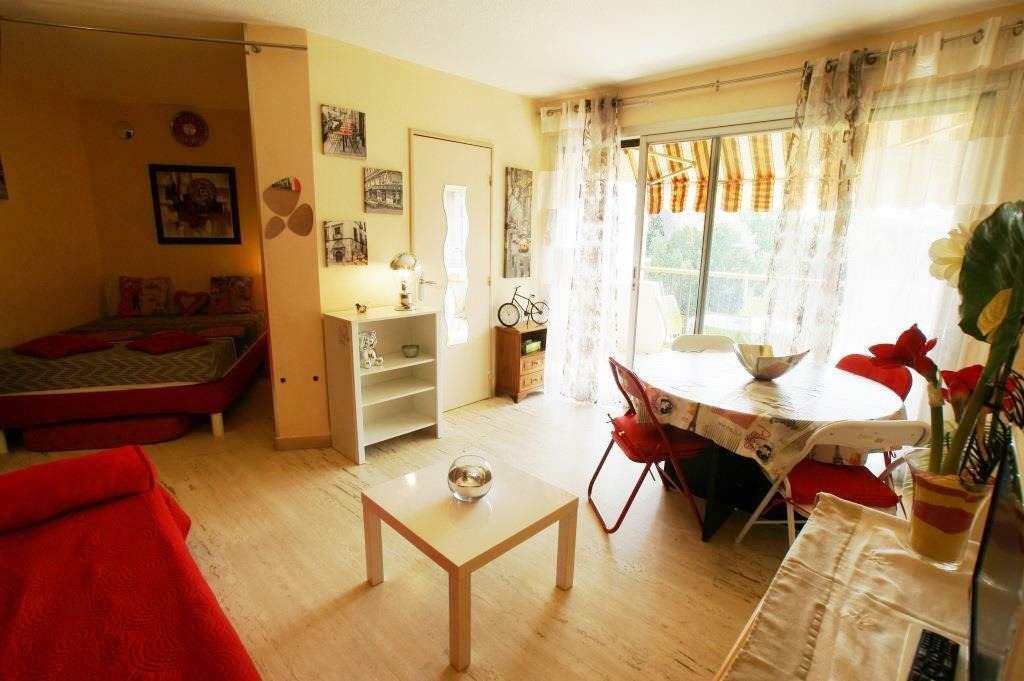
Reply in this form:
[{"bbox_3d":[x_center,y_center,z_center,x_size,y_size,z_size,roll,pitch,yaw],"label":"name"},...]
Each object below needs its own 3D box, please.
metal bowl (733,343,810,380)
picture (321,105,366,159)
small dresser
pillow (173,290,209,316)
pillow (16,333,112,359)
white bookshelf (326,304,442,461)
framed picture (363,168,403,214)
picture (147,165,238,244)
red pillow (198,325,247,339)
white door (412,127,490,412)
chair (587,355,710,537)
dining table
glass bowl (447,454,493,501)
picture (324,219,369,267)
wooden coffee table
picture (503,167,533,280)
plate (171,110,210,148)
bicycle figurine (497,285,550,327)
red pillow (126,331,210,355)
[{"bbox_3d":[1.134,0.100,2.015,0.290,0.130,0.260,4,12,14],"label":"metal bowl"},{"bbox_3d":[-1.005,-1.250,2.750,0.030,0.272,0.277,11,15,43],"label":"picture"},{"bbox_3d":[0.074,0.181,4.023,0.370,0.610,0.320,-10,16,-41],"label":"small dresser"},{"bbox_3d":[-3.170,-0.366,4.497,0.330,0.260,0.120,-1,11,-10],"label":"pillow"},{"bbox_3d":[-3.554,0.033,3.614,0.440,0.120,0.440,4,11,15],"label":"pillow"},{"bbox_3d":[-0.836,0.259,3.012,0.365,0.880,0.625,11,15,43],"label":"white bookshelf"},{"bbox_3d":[-0.837,-0.974,2.991,0.275,0.280,0.030,-10,16,-42],"label":"framed picture"},{"bbox_3d":[-3.092,-1.326,4.450,0.720,0.700,0.030,-1,11,-10],"label":"picture"},{"bbox_3d":[-2.636,-0.082,4.126,0.400,0.110,0.380,-2,11,-15],"label":"red pillow"},{"bbox_3d":[-0.437,-0.446,3.485,0.730,2.030,0.060,-10,16,-42],"label":"white door"},{"bbox_3d":[0.642,0.492,2.245,0.460,0.780,0.430,2,11,6],"label":"chair"},{"bbox_3d":[1.119,0.515,2.157,1.090,0.740,1.090,1,12,0],"label":"dining table"},{"bbox_3d":[-0.157,0.516,1.695,0.160,0.133,0.160,1,12,0],"label":"glass bowl"},{"bbox_3d":[-1.038,-0.611,2.880,0.275,0.280,0.030,-10,16,-42],"label":"picture"},{"bbox_3d":[-0.159,0.781,1.779,0.580,0.378,0.580,-9,15,-44],"label":"wooden coffee table"},{"bbox_3d":[0.063,-0.979,3.843,0.300,0.890,0.030,-10,16,-42],"label":"picture"},{"bbox_3d":[-3.066,-2.006,4.323,0.345,0.345,0.040,-1,11,-10],"label":"plate"},{"bbox_3d":[0.123,-0.298,4.032,0.490,0.340,0.100,-5,13,-26],"label":"bicycle figurine"},{"bbox_3d":[-2.773,0.024,3.670,0.410,0.110,0.410,5,13,21],"label":"red pillow"}]

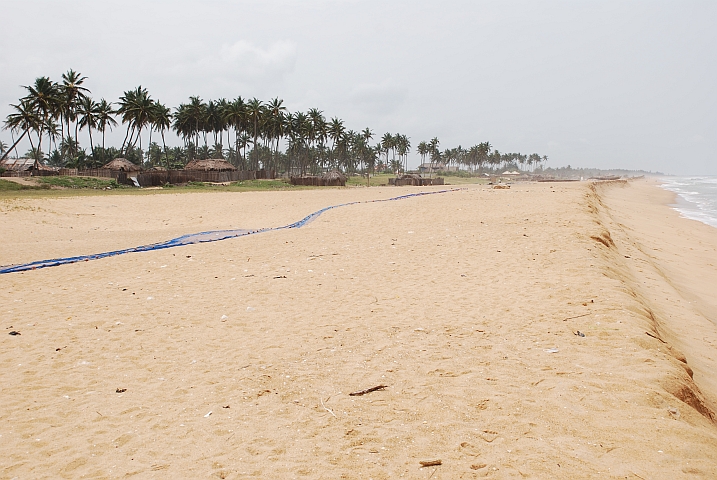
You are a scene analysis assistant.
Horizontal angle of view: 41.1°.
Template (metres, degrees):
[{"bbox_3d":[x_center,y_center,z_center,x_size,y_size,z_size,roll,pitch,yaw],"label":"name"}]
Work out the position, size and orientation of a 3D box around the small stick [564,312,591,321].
[{"bbox_3d":[2.475,0.871,10.813,0.032,0.020,0.669,3,5,40],"label":"small stick"}]

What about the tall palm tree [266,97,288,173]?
[{"bbox_3d":[-13.386,-16.386,156.255,3.608,13.647,3.608,0,4,0],"label":"tall palm tree"}]

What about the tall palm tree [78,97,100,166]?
[{"bbox_3d":[-42.590,-16.021,151.268,3.335,13.211,3.335,0,4,0],"label":"tall palm tree"}]

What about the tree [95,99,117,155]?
[{"bbox_3d":[-40.692,-16.258,154.259,3.724,13.312,3.724,0,4,0],"label":"tree"}]

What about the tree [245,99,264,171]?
[{"bbox_3d":[-16.761,-16.177,154.264,3.562,13.473,3.562,0,4,0],"label":"tree"}]

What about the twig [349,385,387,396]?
[{"bbox_3d":[0.076,1.114,7.060,0.386,0.035,0.056,-4,5,-43],"label":"twig"}]

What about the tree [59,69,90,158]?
[{"bbox_3d":[-43.581,-17.722,147.146,5.102,17.118,5.102,0,4,0],"label":"tree"}]

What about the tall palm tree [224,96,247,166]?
[{"bbox_3d":[-19.903,-16.257,154.259,4.048,13.633,4.048,0,4,0],"label":"tall palm tree"}]

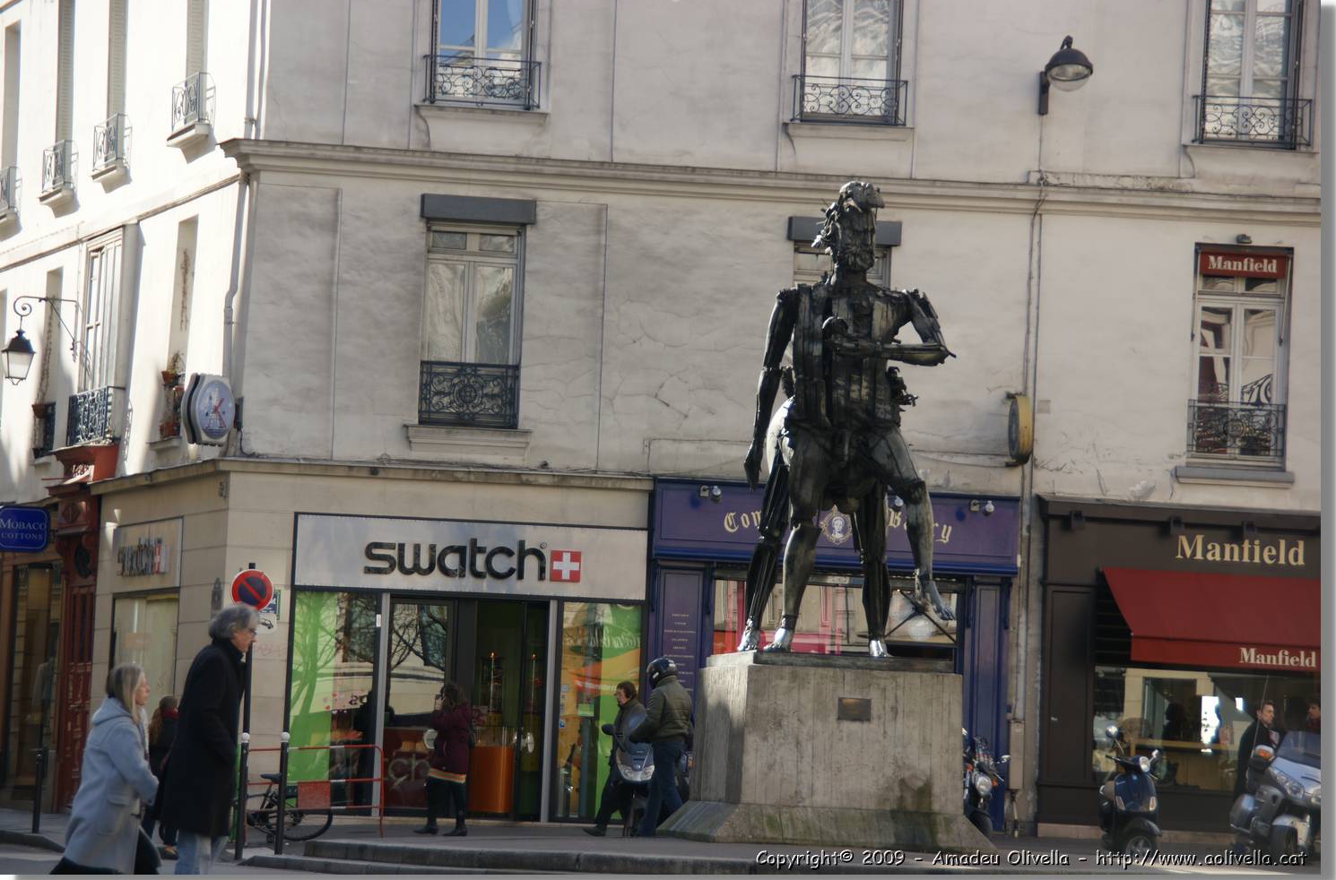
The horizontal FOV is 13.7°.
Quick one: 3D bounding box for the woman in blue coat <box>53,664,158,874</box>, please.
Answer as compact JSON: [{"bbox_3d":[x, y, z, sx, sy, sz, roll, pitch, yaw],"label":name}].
[{"bbox_3d":[-3.046,2.003,30.149,0.720,1.580,0.500,2,-4,0],"label":"woman in blue coat"}]

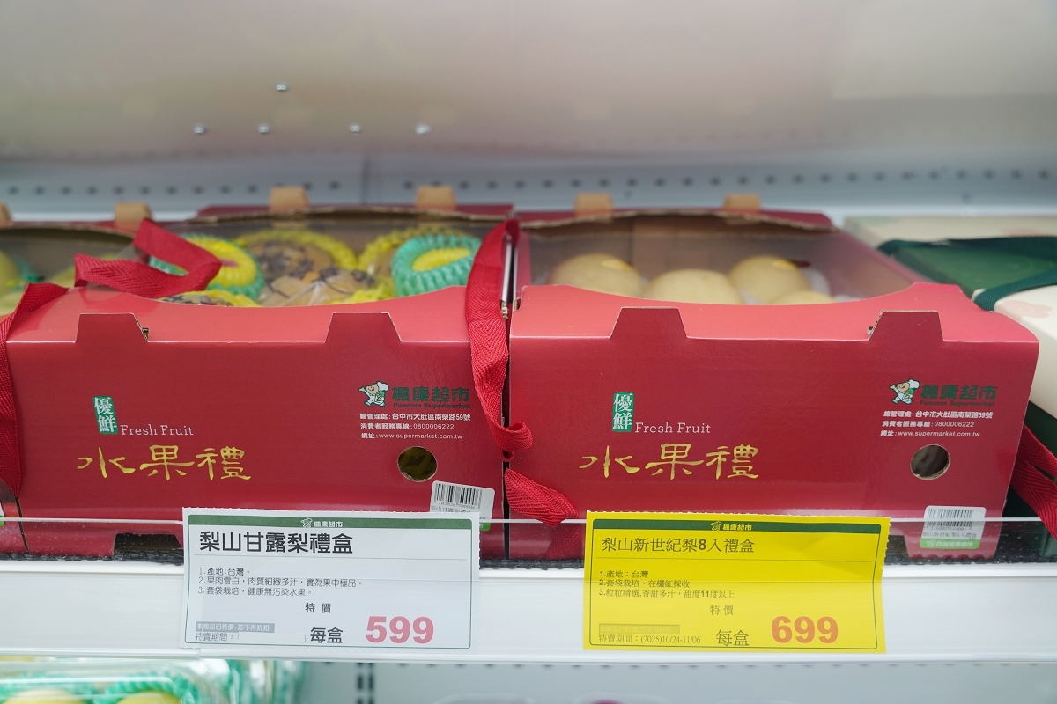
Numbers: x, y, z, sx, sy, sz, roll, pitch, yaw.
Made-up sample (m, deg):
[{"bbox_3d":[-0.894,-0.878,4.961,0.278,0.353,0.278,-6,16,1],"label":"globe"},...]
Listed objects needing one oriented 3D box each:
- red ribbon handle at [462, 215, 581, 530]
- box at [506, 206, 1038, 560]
[{"bbox_3d":[-0.005,0.014,0.617,0.069,0.153,0.243,0,20,0],"label":"red ribbon handle"},{"bbox_3d":[0.145,-0.005,0.713,0.312,0.154,0.399,0,20,0],"label":"box"}]

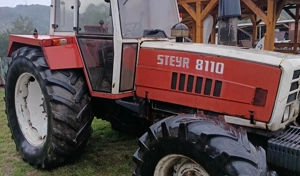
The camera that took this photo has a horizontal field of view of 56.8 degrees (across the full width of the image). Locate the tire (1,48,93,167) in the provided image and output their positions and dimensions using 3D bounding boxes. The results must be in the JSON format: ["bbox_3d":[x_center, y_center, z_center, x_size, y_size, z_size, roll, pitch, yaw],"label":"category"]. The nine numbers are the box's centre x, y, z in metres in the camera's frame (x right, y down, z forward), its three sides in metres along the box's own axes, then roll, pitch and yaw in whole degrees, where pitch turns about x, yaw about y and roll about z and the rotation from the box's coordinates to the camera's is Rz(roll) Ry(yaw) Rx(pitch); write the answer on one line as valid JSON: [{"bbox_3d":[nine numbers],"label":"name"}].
[{"bbox_3d":[-1.495,0.278,3.930,1.710,1.710,0.500,11,17,42],"label":"tire"}]

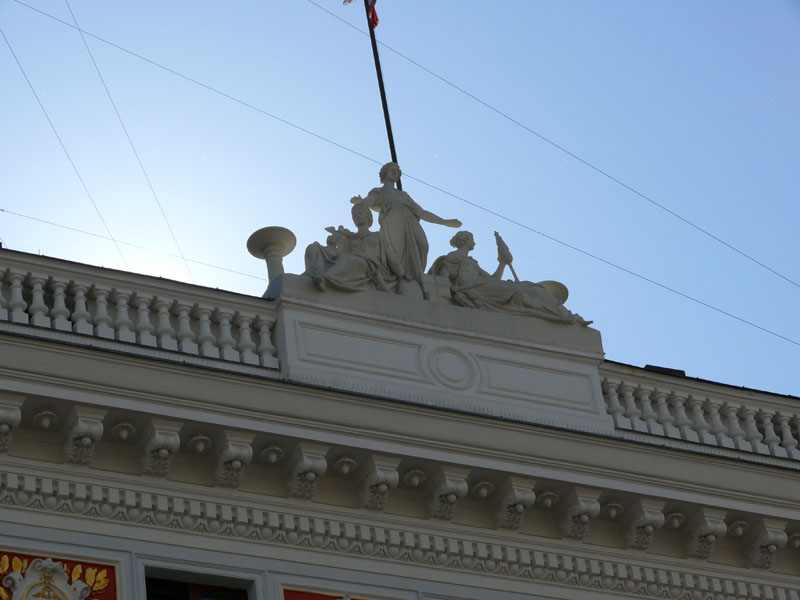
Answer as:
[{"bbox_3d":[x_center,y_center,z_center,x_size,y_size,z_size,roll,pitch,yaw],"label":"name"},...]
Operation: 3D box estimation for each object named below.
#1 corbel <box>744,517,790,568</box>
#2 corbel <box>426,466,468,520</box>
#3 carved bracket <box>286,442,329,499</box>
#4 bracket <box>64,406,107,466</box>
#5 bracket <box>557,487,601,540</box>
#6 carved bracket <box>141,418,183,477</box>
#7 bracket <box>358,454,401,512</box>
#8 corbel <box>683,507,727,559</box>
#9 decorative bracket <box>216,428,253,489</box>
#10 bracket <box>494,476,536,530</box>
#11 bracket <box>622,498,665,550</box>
[{"bbox_3d":[4.853,3.229,30.583,0.388,0.390,0.571,11,-42,-24],"label":"corbel"},{"bbox_3d":[0.599,2.403,28.639,0.388,0.390,0.571,11,-42,-24],"label":"corbel"},{"bbox_3d":[-1.103,2.072,27.862,0.388,0.390,0.571,11,-42,-24],"label":"carved bracket"},{"bbox_3d":[-3.656,1.577,26.695,0.388,0.390,0.571,11,-42,-24],"label":"bracket"},{"bbox_3d":[2.300,2.733,29.417,0.388,0.390,0.571,11,-42,-24],"label":"bracket"},{"bbox_3d":[-2.805,1.742,27.084,0.388,0.390,0.571,11,-42,-24],"label":"carved bracket"},{"bbox_3d":[-0.252,2.237,28.250,0.388,0.390,0.571,11,-42,-24],"label":"bracket"},{"bbox_3d":[4.002,3.063,30.194,0.388,0.390,0.571,11,-42,-24],"label":"corbel"},{"bbox_3d":[-1.954,1.907,27.473,0.388,0.390,0.571,11,-42,-24],"label":"decorative bracket"},{"bbox_3d":[1.449,2.568,29.028,0.388,0.390,0.571,11,-42,-24],"label":"bracket"},{"bbox_3d":[3.151,2.898,29.805,0.388,0.390,0.571,11,-42,-24],"label":"bracket"}]

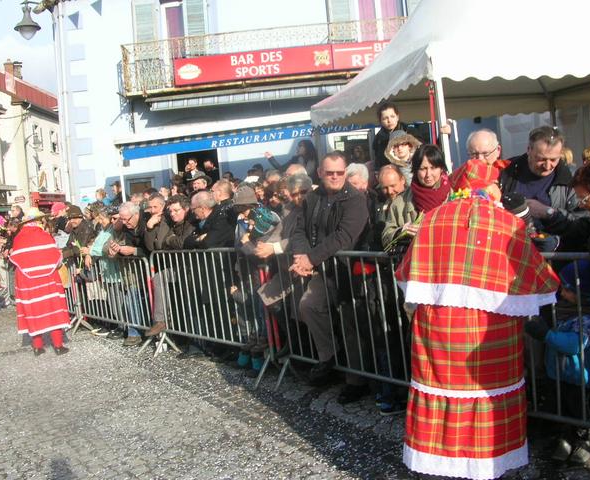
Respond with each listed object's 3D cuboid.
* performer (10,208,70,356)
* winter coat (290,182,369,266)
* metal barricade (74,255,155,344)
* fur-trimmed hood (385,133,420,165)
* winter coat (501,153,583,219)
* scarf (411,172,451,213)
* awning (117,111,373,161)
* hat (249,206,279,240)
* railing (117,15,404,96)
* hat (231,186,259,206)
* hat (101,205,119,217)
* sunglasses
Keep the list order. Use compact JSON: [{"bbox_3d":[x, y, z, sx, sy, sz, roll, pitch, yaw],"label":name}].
[{"bbox_3d":[-3.058,0.479,7.821,0.670,1.730,0.520,-5,3,-6],"label":"performer"},{"bbox_3d":[0.253,-0.099,4.750,0.500,0.650,0.360,-4,4,23],"label":"winter coat"},{"bbox_3d":[-2.322,0.730,8.146,0.420,1.080,2.370,-7,3,-37],"label":"metal barricade"},{"bbox_3d":[0.796,-0.661,4.750,0.265,0.260,0.260,-5,3,9],"label":"fur-trimmed hood"},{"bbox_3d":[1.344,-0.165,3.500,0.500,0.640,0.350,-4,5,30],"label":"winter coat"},{"bbox_3d":[0.892,-0.308,4.200,0.290,0.260,0.240,-5,3,14],"label":"scarf"},{"bbox_3d":[-0.583,-2.297,13.568,6.100,0.660,0.950,-5,3,3],"label":"awning"},{"bbox_3d":[-0.266,-0.144,5.650,0.250,0.270,0.260,9,14,37],"label":"hat"},{"bbox_3d":[-0.410,-3.785,13.519,6.100,1.020,0.650,-6,4,-2],"label":"railing"},{"bbox_3d":[-0.460,-0.395,5.950,0.260,0.190,0.270,-5,3,14],"label":"hat"},{"bbox_3d":[-2.395,-0.383,8.400,0.220,0.160,0.240,-3,5,41],"label":"hat"},{"bbox_3d":[0.274,-0.473,4.600,0.145,0.045,0.140,-6,4,-7],"label":"sunglasses"}]

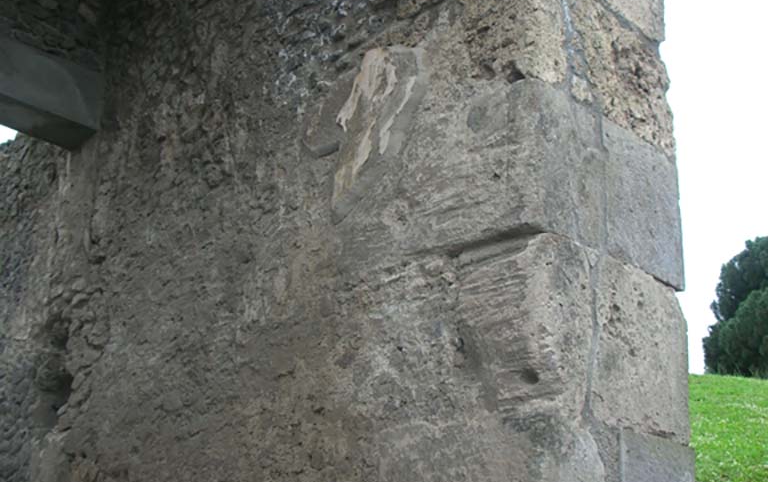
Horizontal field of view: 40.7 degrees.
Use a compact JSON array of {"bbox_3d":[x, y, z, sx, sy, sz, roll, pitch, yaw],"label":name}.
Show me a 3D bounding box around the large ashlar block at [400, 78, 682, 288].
[{"bbox_3d":[0.482,-0.104,3.297,0.666,0.496,0.588,19,-26,-40],"label":"large ashlar block"}]

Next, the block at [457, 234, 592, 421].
[{"bbox_3d":[0.405,0.277,2.906,0.240,0.487,0.339,19,-26,-40],"label":"block"}]

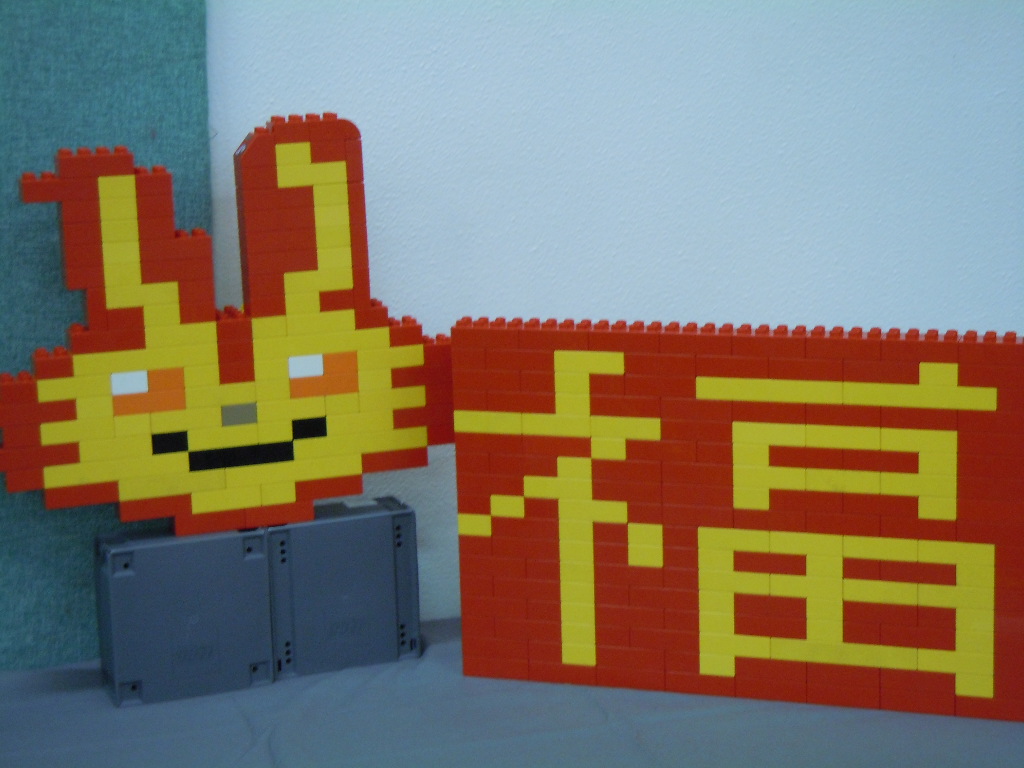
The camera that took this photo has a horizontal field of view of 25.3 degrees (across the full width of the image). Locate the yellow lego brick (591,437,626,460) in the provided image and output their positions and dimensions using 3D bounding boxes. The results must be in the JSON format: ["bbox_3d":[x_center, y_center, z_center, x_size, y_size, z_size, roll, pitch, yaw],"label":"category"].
[{"bbox_3d":[0.090,0.053,2.020,0.032,0.020,0.032,2,12,19],"label":"yellow lego brick"}]

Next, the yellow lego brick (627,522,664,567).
[{"bbox_3d":[0.123,0.139,2.026,0.032,0.040,0.032,2,12,19],"label":"yellow lego brick"}]

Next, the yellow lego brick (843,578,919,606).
[{"bbox_3d":[0.320,0.174,1.963,0.064,0.020,0.032,2,12,19],"label":"yellow lego brick"}]

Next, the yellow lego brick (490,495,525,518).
[{"bbox_3d":[0.001,0.106,2.062,0.032,0.020,0.032,2,12,19],"label":"yellow lego brick"}]

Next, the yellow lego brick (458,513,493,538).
[{"bbox_3d":[-0.028,0.124,2.076,0.032,0.020,0.032,2,12,19],"label":"yellow lego brick"}]

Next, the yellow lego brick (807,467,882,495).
[{"bbox_3d":[0.287,0.079,1.955,0.064,0.020,0.032,2,12,19],"label":"yellow lego brick"}]

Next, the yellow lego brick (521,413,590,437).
[{"bbox_3d":[0.044,0.033,2.032,0.064,0.020,0.032,2,12,19],"label":"yellow lego brick"}]

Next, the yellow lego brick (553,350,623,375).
[{"bbox_3d":[0.073,-0.023,2.010,0.064,0.020,0.032,2,12,19],"label":"yellow lego brick"}]

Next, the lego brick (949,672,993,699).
[{"bbox_3d":[0.398,0.253,1.952,0.032,0.020,0.032,2,12,19],"label":"lego brick"}]

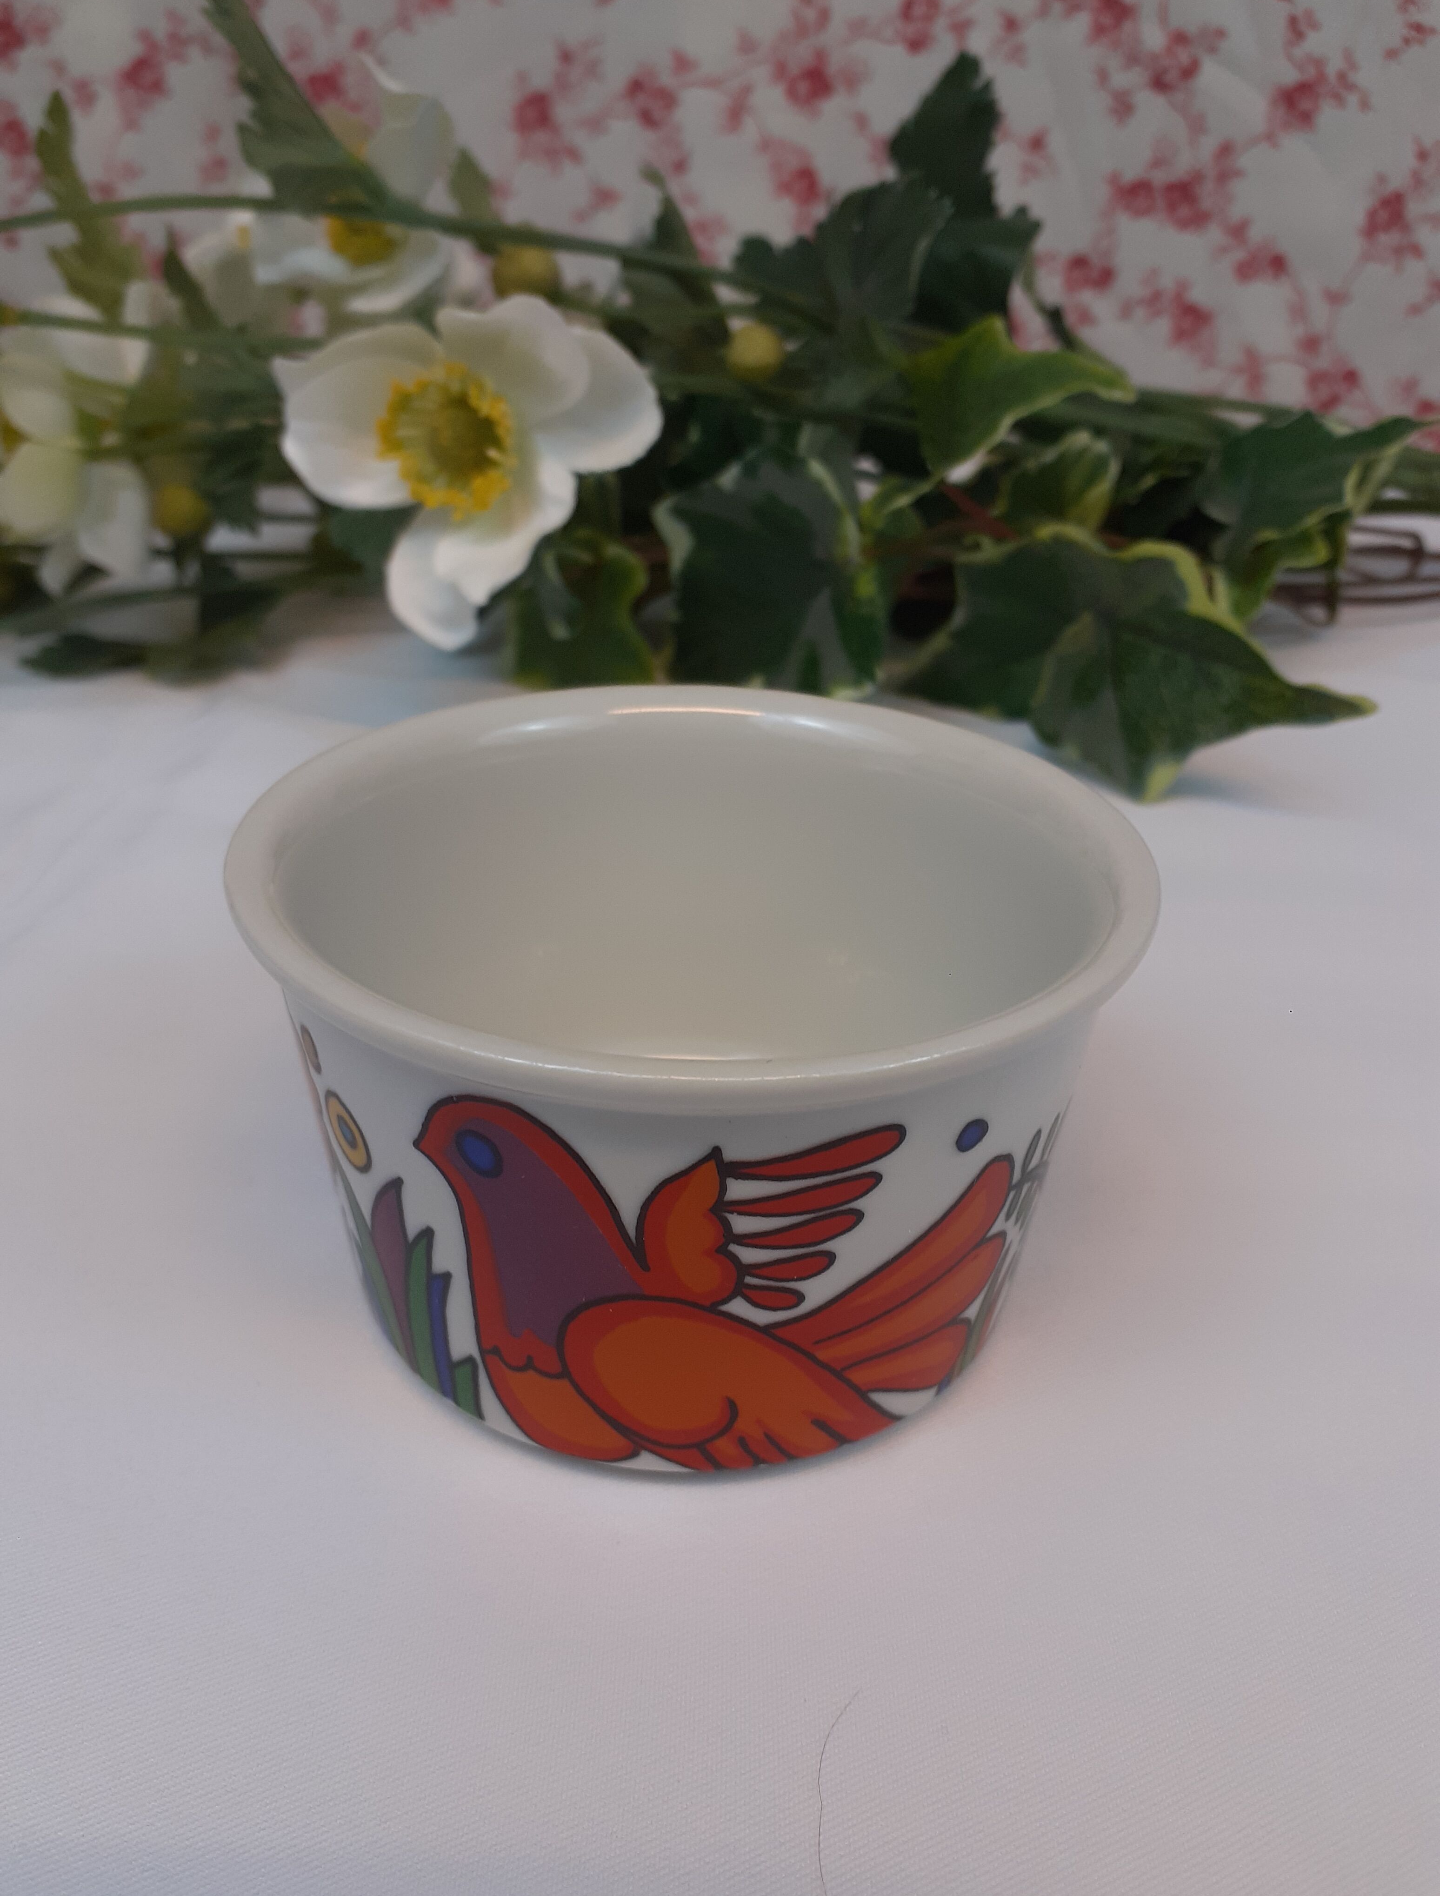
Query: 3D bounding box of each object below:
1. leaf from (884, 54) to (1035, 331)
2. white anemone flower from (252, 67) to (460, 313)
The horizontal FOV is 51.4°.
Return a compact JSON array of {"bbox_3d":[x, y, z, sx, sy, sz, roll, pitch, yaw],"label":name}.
[{"bbox_3d":[0.066,-0.203,0.406,0.041,0.065,0.025,5,28,6],"label":"leaf"},{"bbox_3d":[-0.100,-0.206,0.410,0.054,0.064,0.032,3,-14,13],"label":"white anemone flower"}]

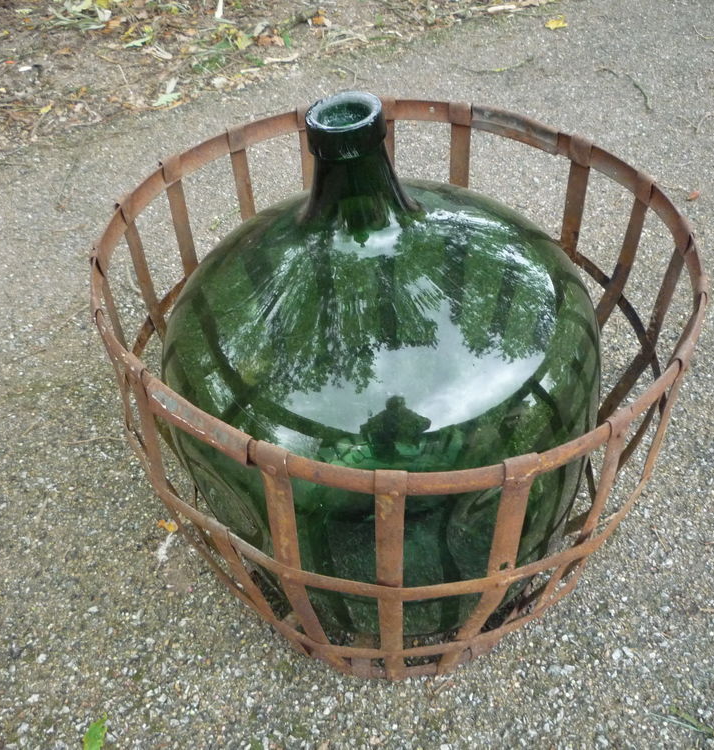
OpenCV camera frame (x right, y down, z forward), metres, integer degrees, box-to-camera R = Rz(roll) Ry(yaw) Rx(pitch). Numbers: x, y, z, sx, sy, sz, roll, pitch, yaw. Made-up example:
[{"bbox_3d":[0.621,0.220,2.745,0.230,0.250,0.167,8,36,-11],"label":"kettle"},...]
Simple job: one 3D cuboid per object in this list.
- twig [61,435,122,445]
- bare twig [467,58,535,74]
[{"bbox_3d":[-0.394,0.098,1.297,0.096,0.004,0.011,-3,44,-2],"label":"twig"},{"bbox_3d":[0.366,-0.773,2.178,0.195,0.008,0.041,-13,46,-13],"label":"bare twig"}]

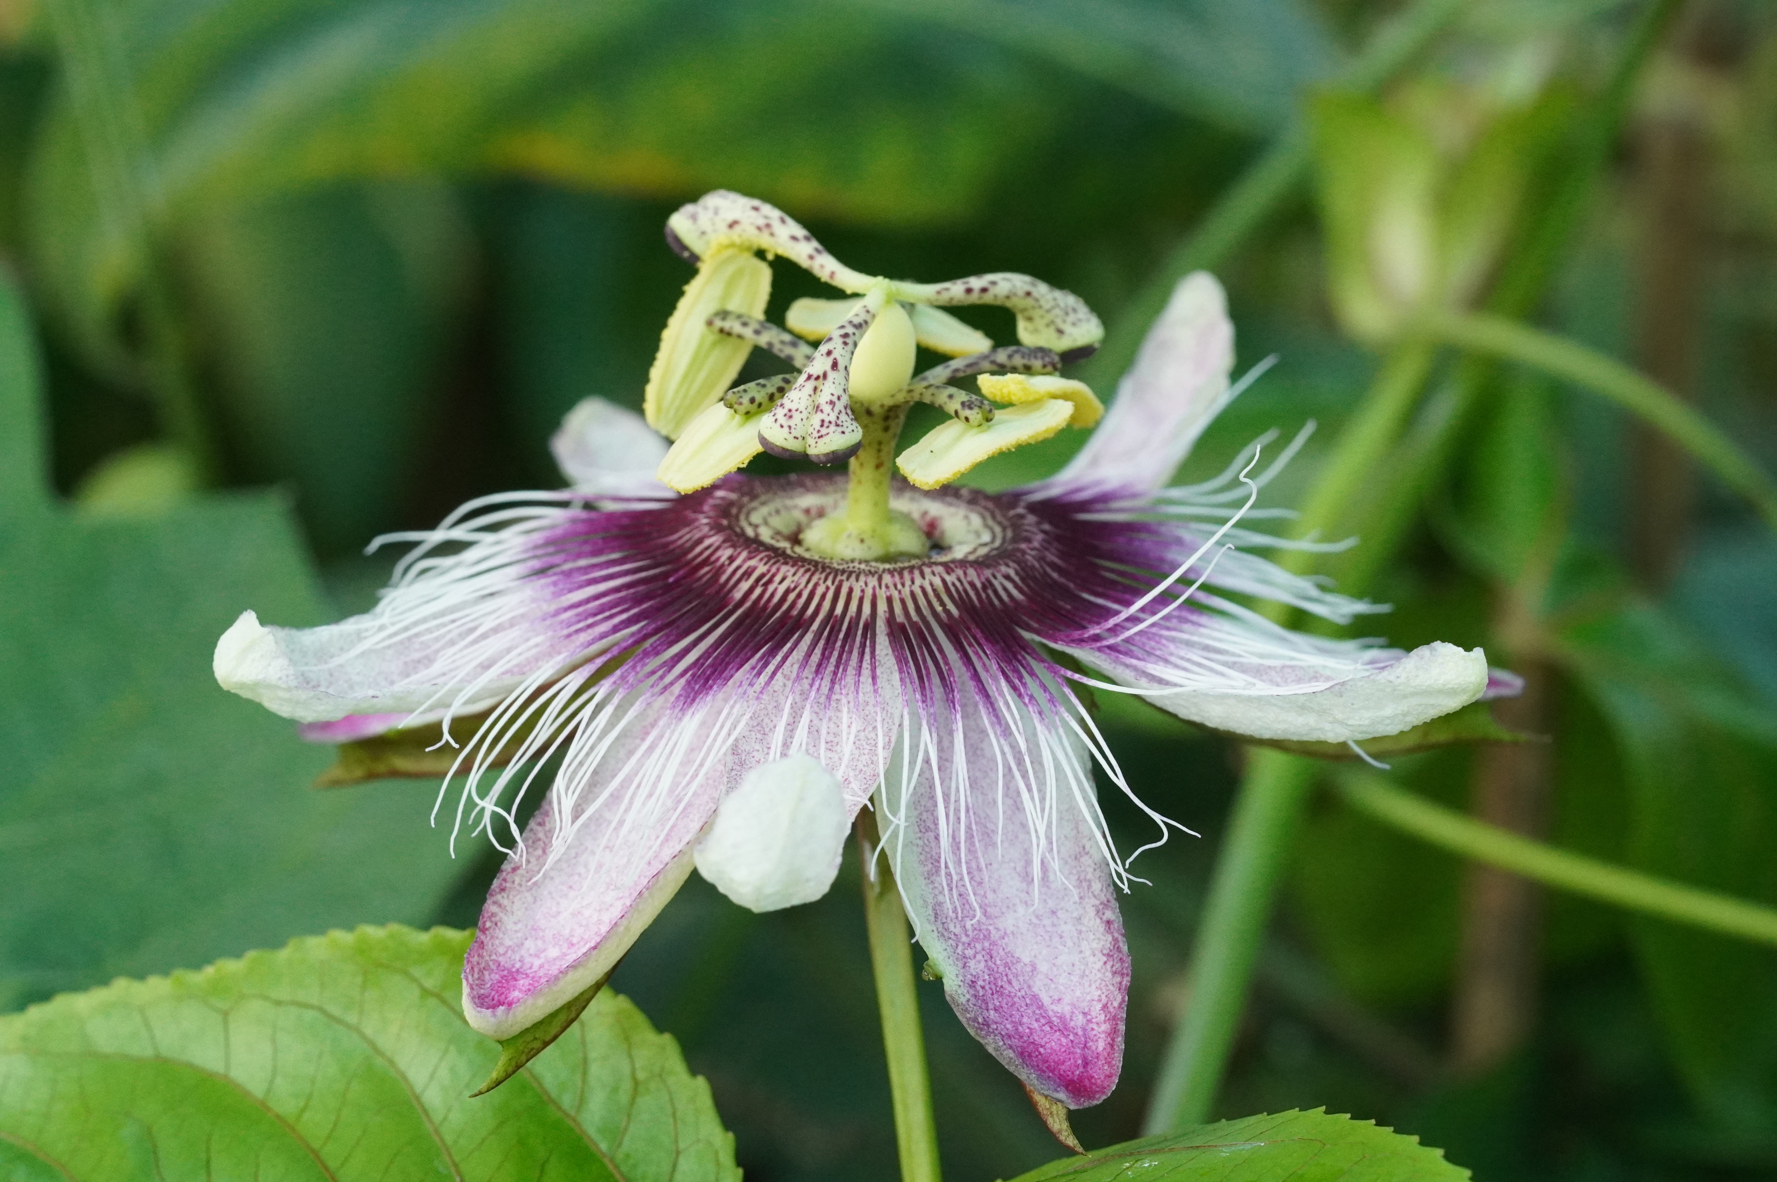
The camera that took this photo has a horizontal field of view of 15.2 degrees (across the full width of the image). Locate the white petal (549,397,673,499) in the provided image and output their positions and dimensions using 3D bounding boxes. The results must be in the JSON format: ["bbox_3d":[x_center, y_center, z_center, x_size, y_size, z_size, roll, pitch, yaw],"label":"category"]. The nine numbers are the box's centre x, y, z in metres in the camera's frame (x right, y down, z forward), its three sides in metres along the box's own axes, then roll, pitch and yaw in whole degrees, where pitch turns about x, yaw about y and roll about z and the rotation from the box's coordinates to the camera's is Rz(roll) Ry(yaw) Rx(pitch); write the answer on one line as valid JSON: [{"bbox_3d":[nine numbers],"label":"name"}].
[{"bbox_3d":[-0.014,-0.008,0.394,0.011,0.005,0.019,-9,23,-39],"label":"white petal"}]

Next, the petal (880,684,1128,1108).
[{"bbox_3d":[0.007,0.015,0.367,0.014,0.028,0.005,-7,-22,-24],"label":"petal"}]

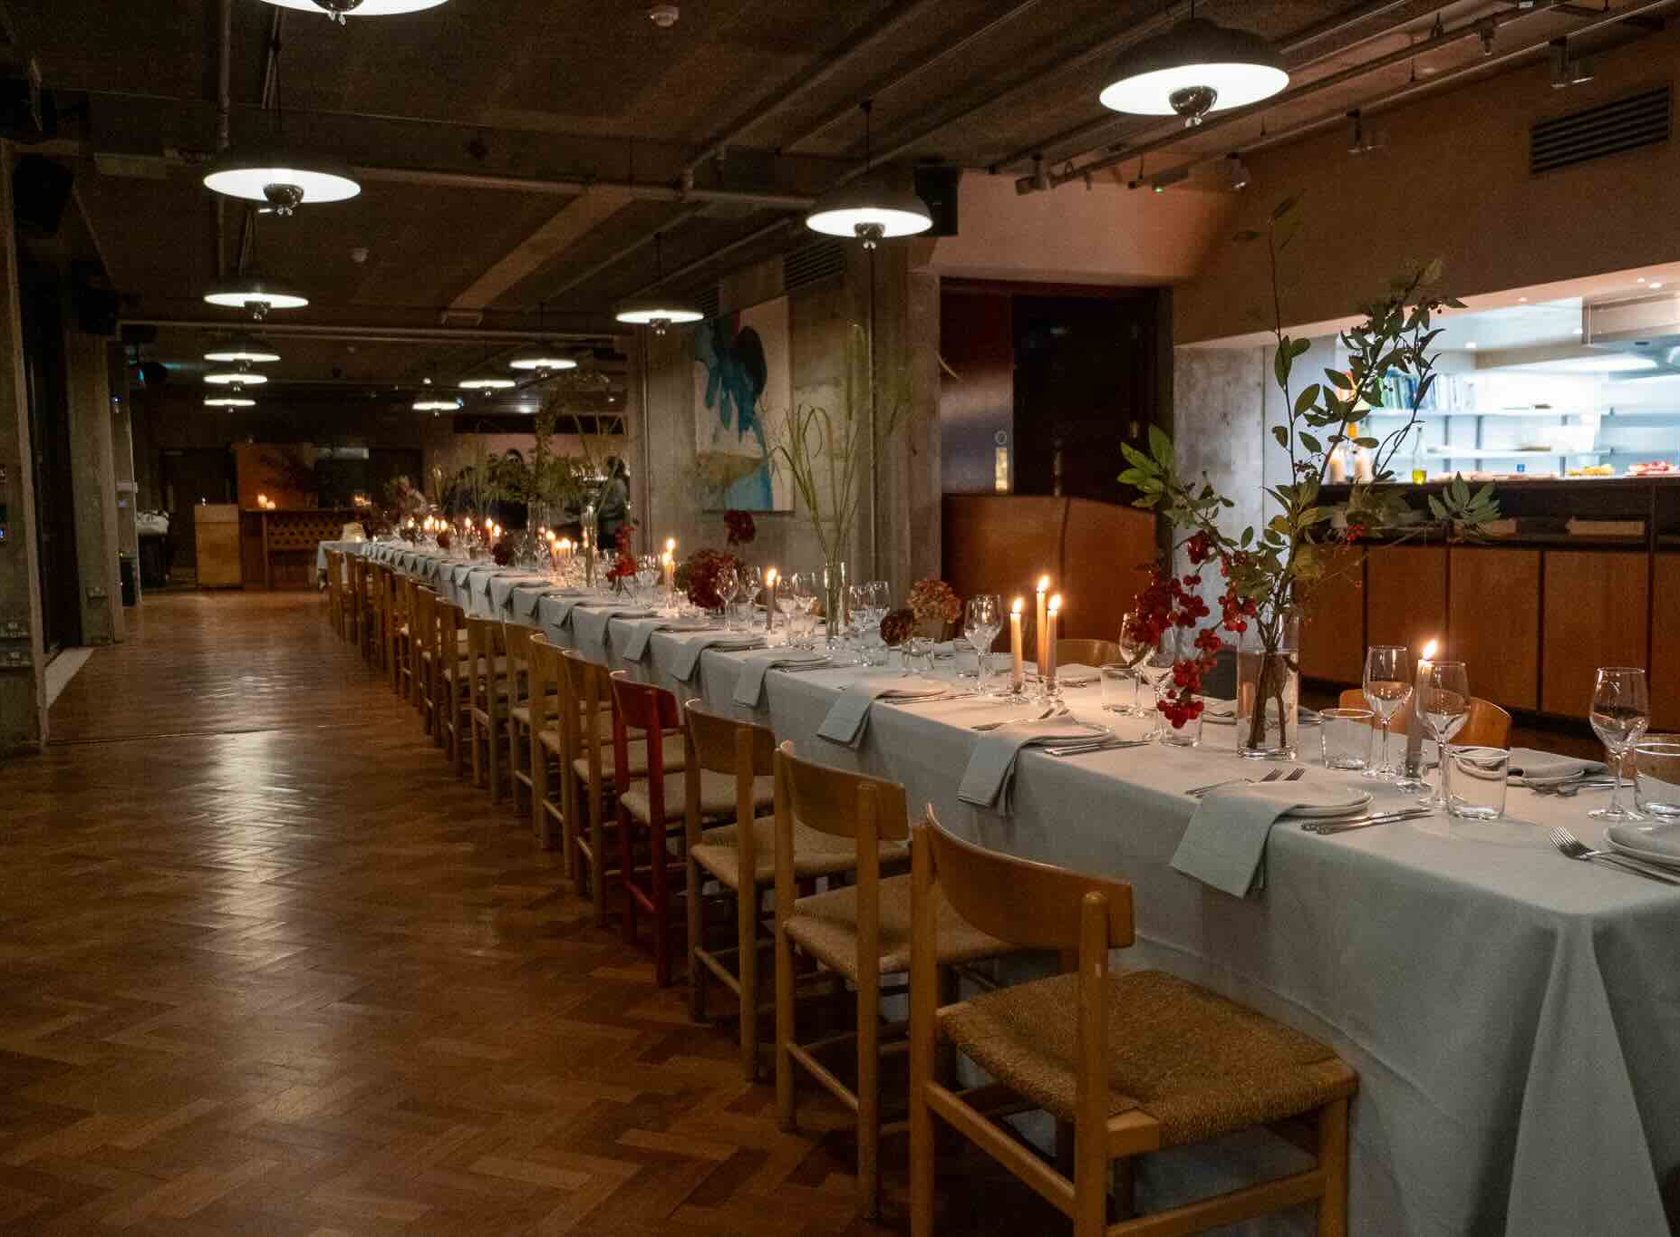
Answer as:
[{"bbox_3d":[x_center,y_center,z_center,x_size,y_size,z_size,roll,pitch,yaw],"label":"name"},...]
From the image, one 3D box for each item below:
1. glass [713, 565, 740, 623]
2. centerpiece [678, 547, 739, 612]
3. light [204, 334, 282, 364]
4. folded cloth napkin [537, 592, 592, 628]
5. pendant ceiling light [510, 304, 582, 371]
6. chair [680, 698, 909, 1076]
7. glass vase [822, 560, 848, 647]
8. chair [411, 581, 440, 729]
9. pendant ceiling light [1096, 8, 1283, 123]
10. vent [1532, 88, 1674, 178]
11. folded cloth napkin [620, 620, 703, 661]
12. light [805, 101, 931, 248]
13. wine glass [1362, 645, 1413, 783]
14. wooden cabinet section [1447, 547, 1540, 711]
[{"bbox_3d":[-0.413,-0.077,5.075,0.083,0.208,0.083,-3,6,-24],"label":"glass"},{"bbox_3d":[-0.557,-0.163,5.906,0.260,0.270,0.260,-1,5,0],"label":"centerpiece"},{"bbox_3d":[-5.793,-2.590,13.494,0.680,0.380,0.680,-3,6,-24],"label":"light"},{"bbox_3d":[-1.364,-0.037,7.174,0.240,0.165,0.180,-3,5,-23],"label":"folded cloth napkin"},{"bbox_3d":[-3.201,-3.016,15.000,0.688,0.725,0.688,-3,5,-25],"label":"pendant ceiling light"},{"bbox_3d":[-0.107,0.586,3.189,0.410,0.770,0.480,-3,5,-23],"label":"chair"},{"bbox_3d":[-0.016,-0.049,4.421,0.082,0.250,0.082,-1,5,0],"label":"glass vase"},{"bbox_3d":[-2.186,0.224,7.954,0.420,0.770,0.480,-3,5,-23],"label":"chair"},{"bbox_3d":[1.278,-1.982,5.048,0.670,0.380,0.670,-1,5,0],"label":"pendant ceiling light"},{"bbox_3d":[3.588,-2.292,6.582,0.040,0.220,0.710,-3,6,-24],"label":"vent"},{"bbox_3d":[-0.660,0.072,5.074,0.250,0.130,0.175,-3,6,-24],"label":"folded cloth napkin"},{"bbox_3d":[0.164,-2.443,7.665,0.688,0.789,0.688,-1,5,0],"label":"light"},{"bbox_3d":[0.932,0.163,2.366,0.083,0.222,0.083,-3,5,-25],"label":"wine glass"},{"bbox_3d":[3.593,0.035,7.315,0.450,0.810,0.581,-3,5,-24],"label":"wooden cabinet section"}]

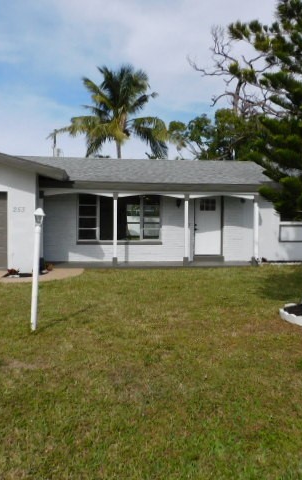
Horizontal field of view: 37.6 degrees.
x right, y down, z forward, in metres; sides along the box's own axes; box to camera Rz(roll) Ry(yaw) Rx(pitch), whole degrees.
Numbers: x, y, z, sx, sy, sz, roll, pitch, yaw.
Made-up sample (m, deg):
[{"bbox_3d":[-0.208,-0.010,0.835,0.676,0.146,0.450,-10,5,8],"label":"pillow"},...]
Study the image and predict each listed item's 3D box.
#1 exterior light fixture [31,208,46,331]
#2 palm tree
[{"bbox_3d":[-1.508,0.386,5.834,0.150,1.609,0.150,3,3,0],"label":"exterior light fixture"},{"bbox_3d":[-2.428,-5.365,27.786,6.942,11.064,6.700,0,3,0],"label":"palm tree"}]

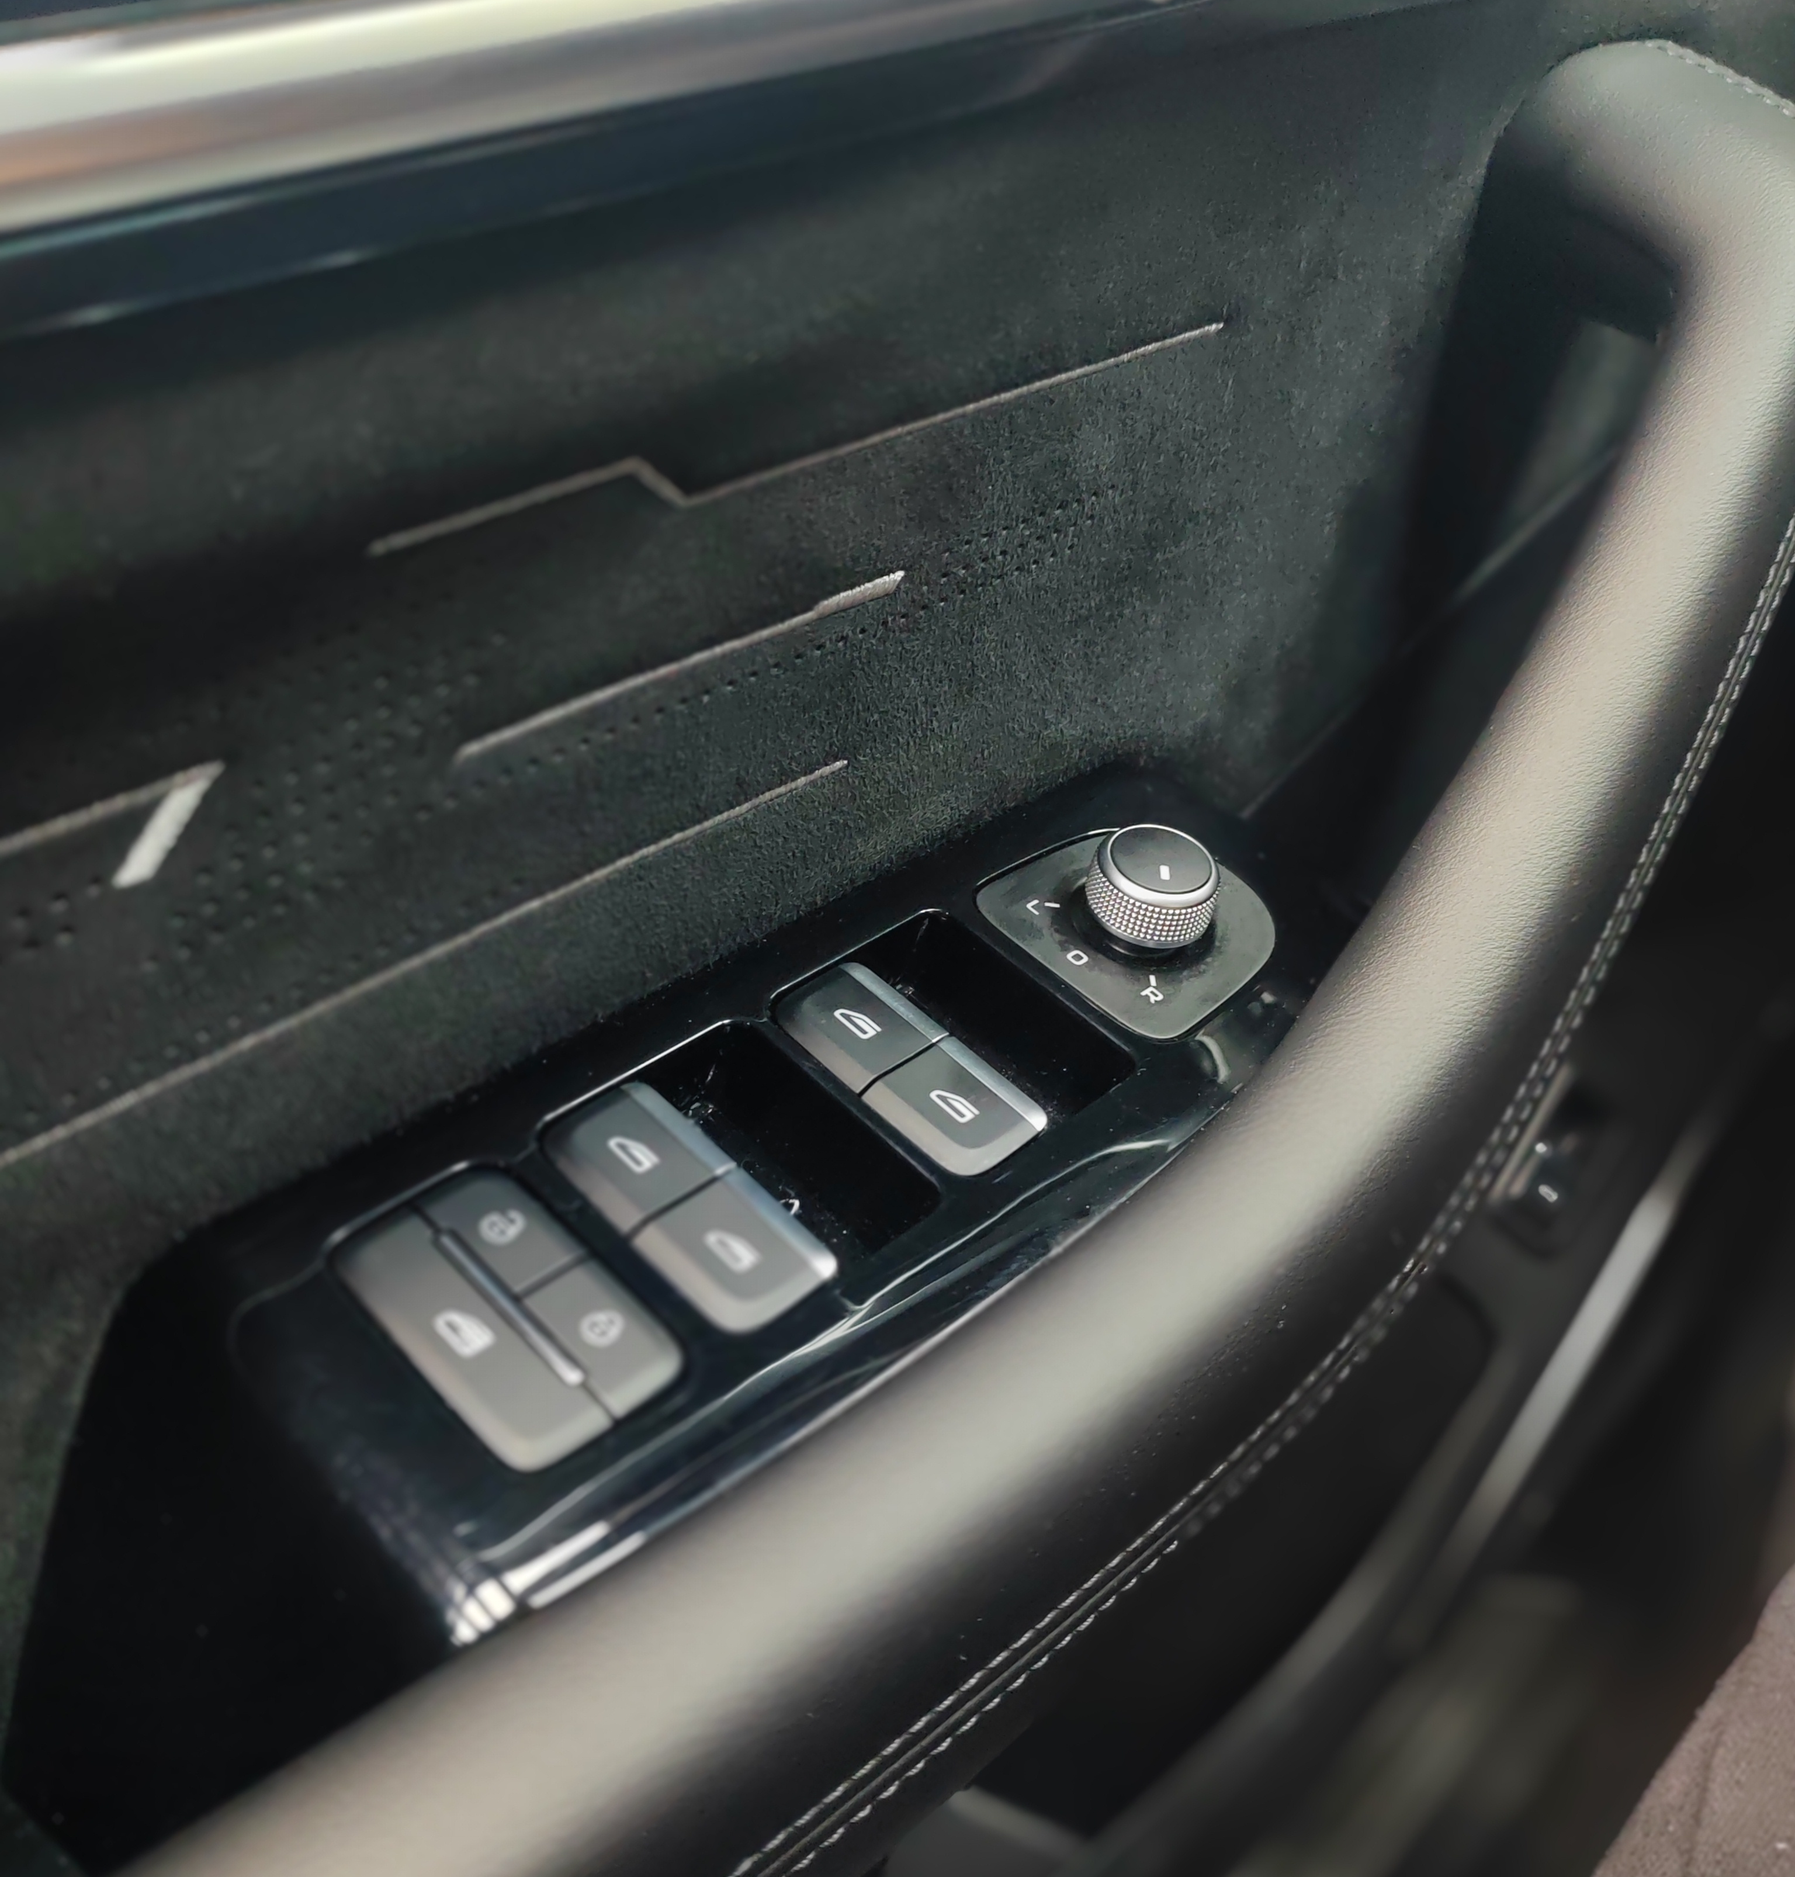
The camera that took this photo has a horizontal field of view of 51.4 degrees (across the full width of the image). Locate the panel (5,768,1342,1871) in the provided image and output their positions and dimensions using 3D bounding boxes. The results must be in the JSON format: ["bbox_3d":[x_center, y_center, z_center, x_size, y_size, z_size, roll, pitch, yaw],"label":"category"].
[{"bbox_3d":[-0.022,0.065,0.320,0.258,0.088,0.099,-31,49,-30],"label":"panel"}]

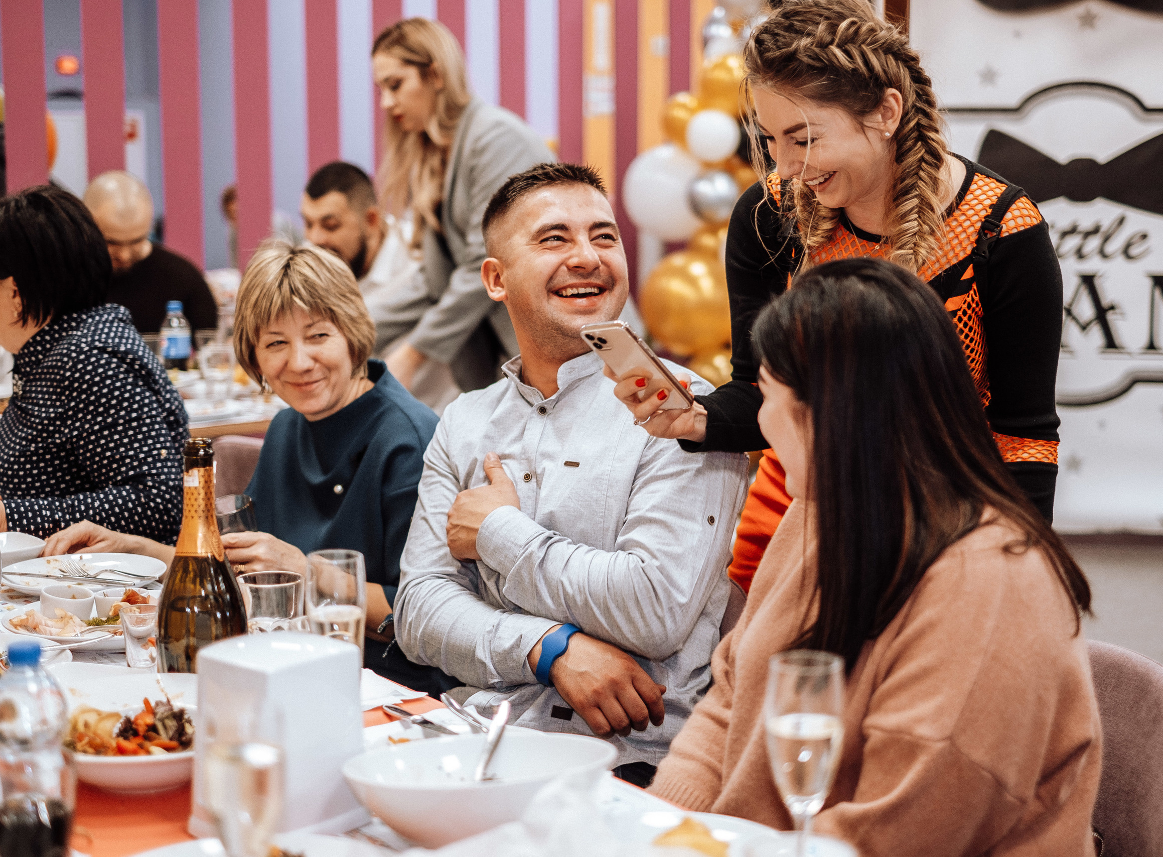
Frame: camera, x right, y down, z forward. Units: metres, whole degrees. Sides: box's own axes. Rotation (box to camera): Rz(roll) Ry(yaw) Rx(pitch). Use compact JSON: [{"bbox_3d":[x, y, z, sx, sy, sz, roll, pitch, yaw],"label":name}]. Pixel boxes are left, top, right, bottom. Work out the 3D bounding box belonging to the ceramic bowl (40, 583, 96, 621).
[{"bbox_3d":[-0.654,0.228,2.413,0.067,0.038,0.067,0,8,0],"label":"ceramic bowl"}]

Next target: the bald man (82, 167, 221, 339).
[{"bbox_3d":[-1.130,0.039,4.668,0.520,1.335,0.720,1,8,9],"label":"bald man"}]

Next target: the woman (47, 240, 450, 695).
[{"bbox_3d":[-0.470,0.367,2.603,0.620,1.241,0.720,6,10,35],"label":"woman"}]

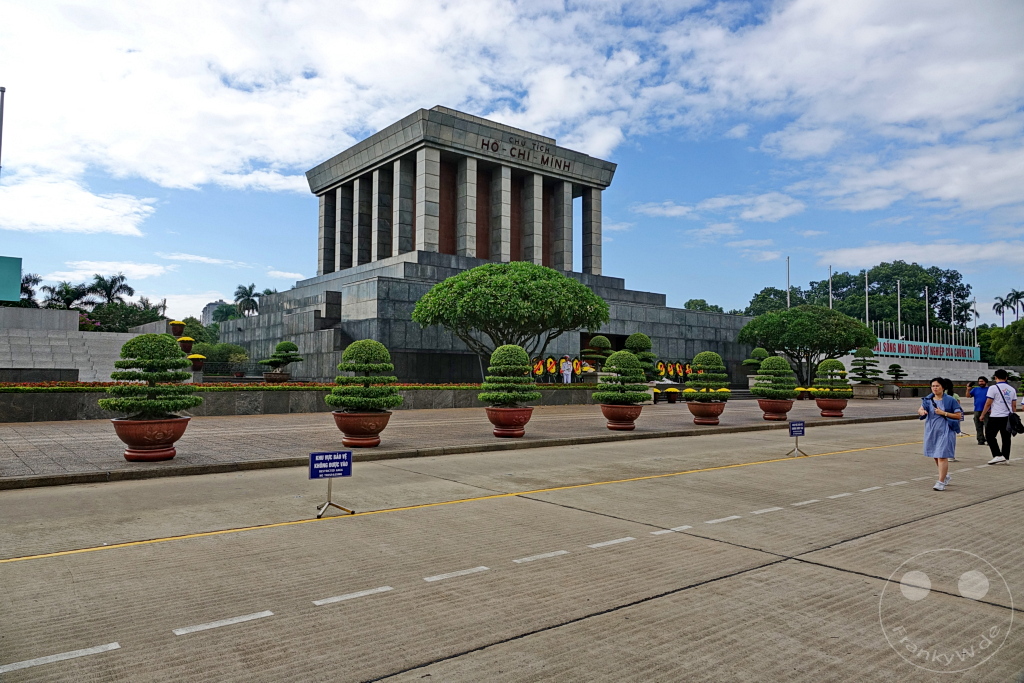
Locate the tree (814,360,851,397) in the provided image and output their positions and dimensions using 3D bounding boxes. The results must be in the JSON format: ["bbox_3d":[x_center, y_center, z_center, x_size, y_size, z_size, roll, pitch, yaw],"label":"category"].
[{"bbox_3d":[12.468,1.453,26.600,1.500,1.560,1.500,-1,-3,25],"label":"tree"}]

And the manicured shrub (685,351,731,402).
[{"bbox_3d":[6.185,1.107,21.600,1.500,1.630,1.500,0,-3,16],"label":"manicured shrub"}]

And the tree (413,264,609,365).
[{"bbox_3d":[-0.028,-0.851,37.500,10.700,6.900,10.700,0,-3,0],"label":"tree"}]

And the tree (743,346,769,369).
[{"bbox_3d":[18.633,1.471,51.500,2.300,2.000,2.200,-1,-3,20],"label":"tree"}]

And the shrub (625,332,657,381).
[{"bbox_3d":[6.910,0.894,37.000,2.100,2.650,2.100,0,-3,11],"label":"shrub"}]

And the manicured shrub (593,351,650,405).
[{"bbox_3d":[2.959,0.959,18.450,1.540,1.430,1.540,1,-3,0],"label":"manicured shrub"}]

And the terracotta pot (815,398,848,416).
[{"bbox_3d":[11.887,2.467,25.400,1.260,0.670,1.260,1,-3,0],"label":"terracotta pot"}]

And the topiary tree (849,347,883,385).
[{"bbox_3d":[26.186,1.812,50.500,2.250,2.750,2.250,-1,-3,27],"label":"topiary tree"}]

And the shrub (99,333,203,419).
[{"bbox_3d":[-5.931,0.566,11.200,1.700,1.370,1.700,3,-4,-39],"label":"shrub"}]

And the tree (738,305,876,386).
[{"bbox_3d":[23.373,0.356,54.000,10.800,6.600,10.400,3,-4,-39],"label":"tree"}]

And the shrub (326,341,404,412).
[{"bbox_3d":[-2.958,0.687,13.600,1.540,1.430,1.540,3,-4,-39],"label":"shrub"}]

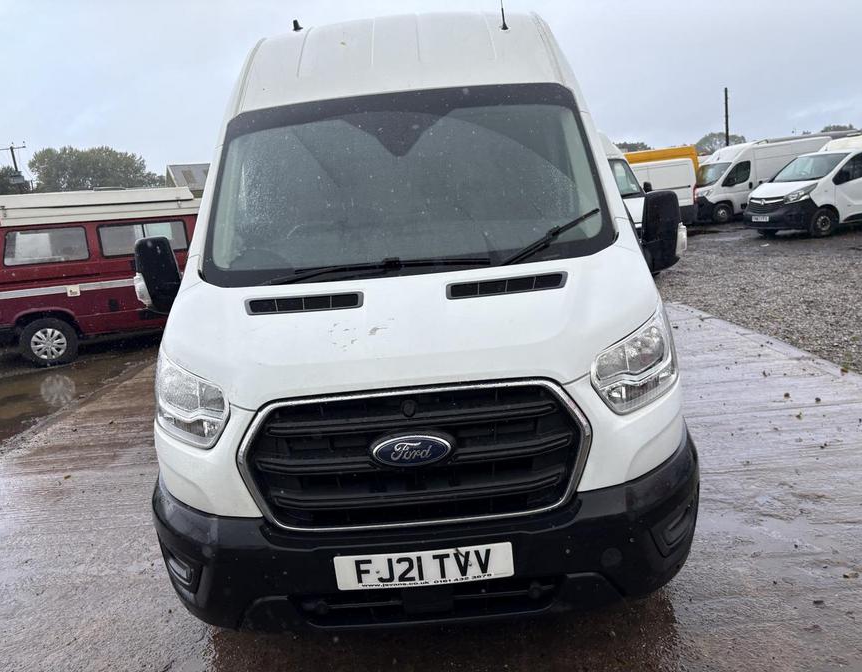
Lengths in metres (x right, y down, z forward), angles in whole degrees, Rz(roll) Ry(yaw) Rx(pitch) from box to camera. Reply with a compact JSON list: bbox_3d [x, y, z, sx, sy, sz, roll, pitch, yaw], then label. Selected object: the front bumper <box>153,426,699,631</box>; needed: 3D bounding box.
[{"bbox_3d":[-0.017,0.667,2.250,2.000,0.450,0.570,-5,10,1],"label":"front bumper"}]

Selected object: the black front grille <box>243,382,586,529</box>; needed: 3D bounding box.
[{"bbox_3d":[-0.047,0.341,1.994,1.080,0.415,0.140,-5,10,1],"label":"black front grille"}]

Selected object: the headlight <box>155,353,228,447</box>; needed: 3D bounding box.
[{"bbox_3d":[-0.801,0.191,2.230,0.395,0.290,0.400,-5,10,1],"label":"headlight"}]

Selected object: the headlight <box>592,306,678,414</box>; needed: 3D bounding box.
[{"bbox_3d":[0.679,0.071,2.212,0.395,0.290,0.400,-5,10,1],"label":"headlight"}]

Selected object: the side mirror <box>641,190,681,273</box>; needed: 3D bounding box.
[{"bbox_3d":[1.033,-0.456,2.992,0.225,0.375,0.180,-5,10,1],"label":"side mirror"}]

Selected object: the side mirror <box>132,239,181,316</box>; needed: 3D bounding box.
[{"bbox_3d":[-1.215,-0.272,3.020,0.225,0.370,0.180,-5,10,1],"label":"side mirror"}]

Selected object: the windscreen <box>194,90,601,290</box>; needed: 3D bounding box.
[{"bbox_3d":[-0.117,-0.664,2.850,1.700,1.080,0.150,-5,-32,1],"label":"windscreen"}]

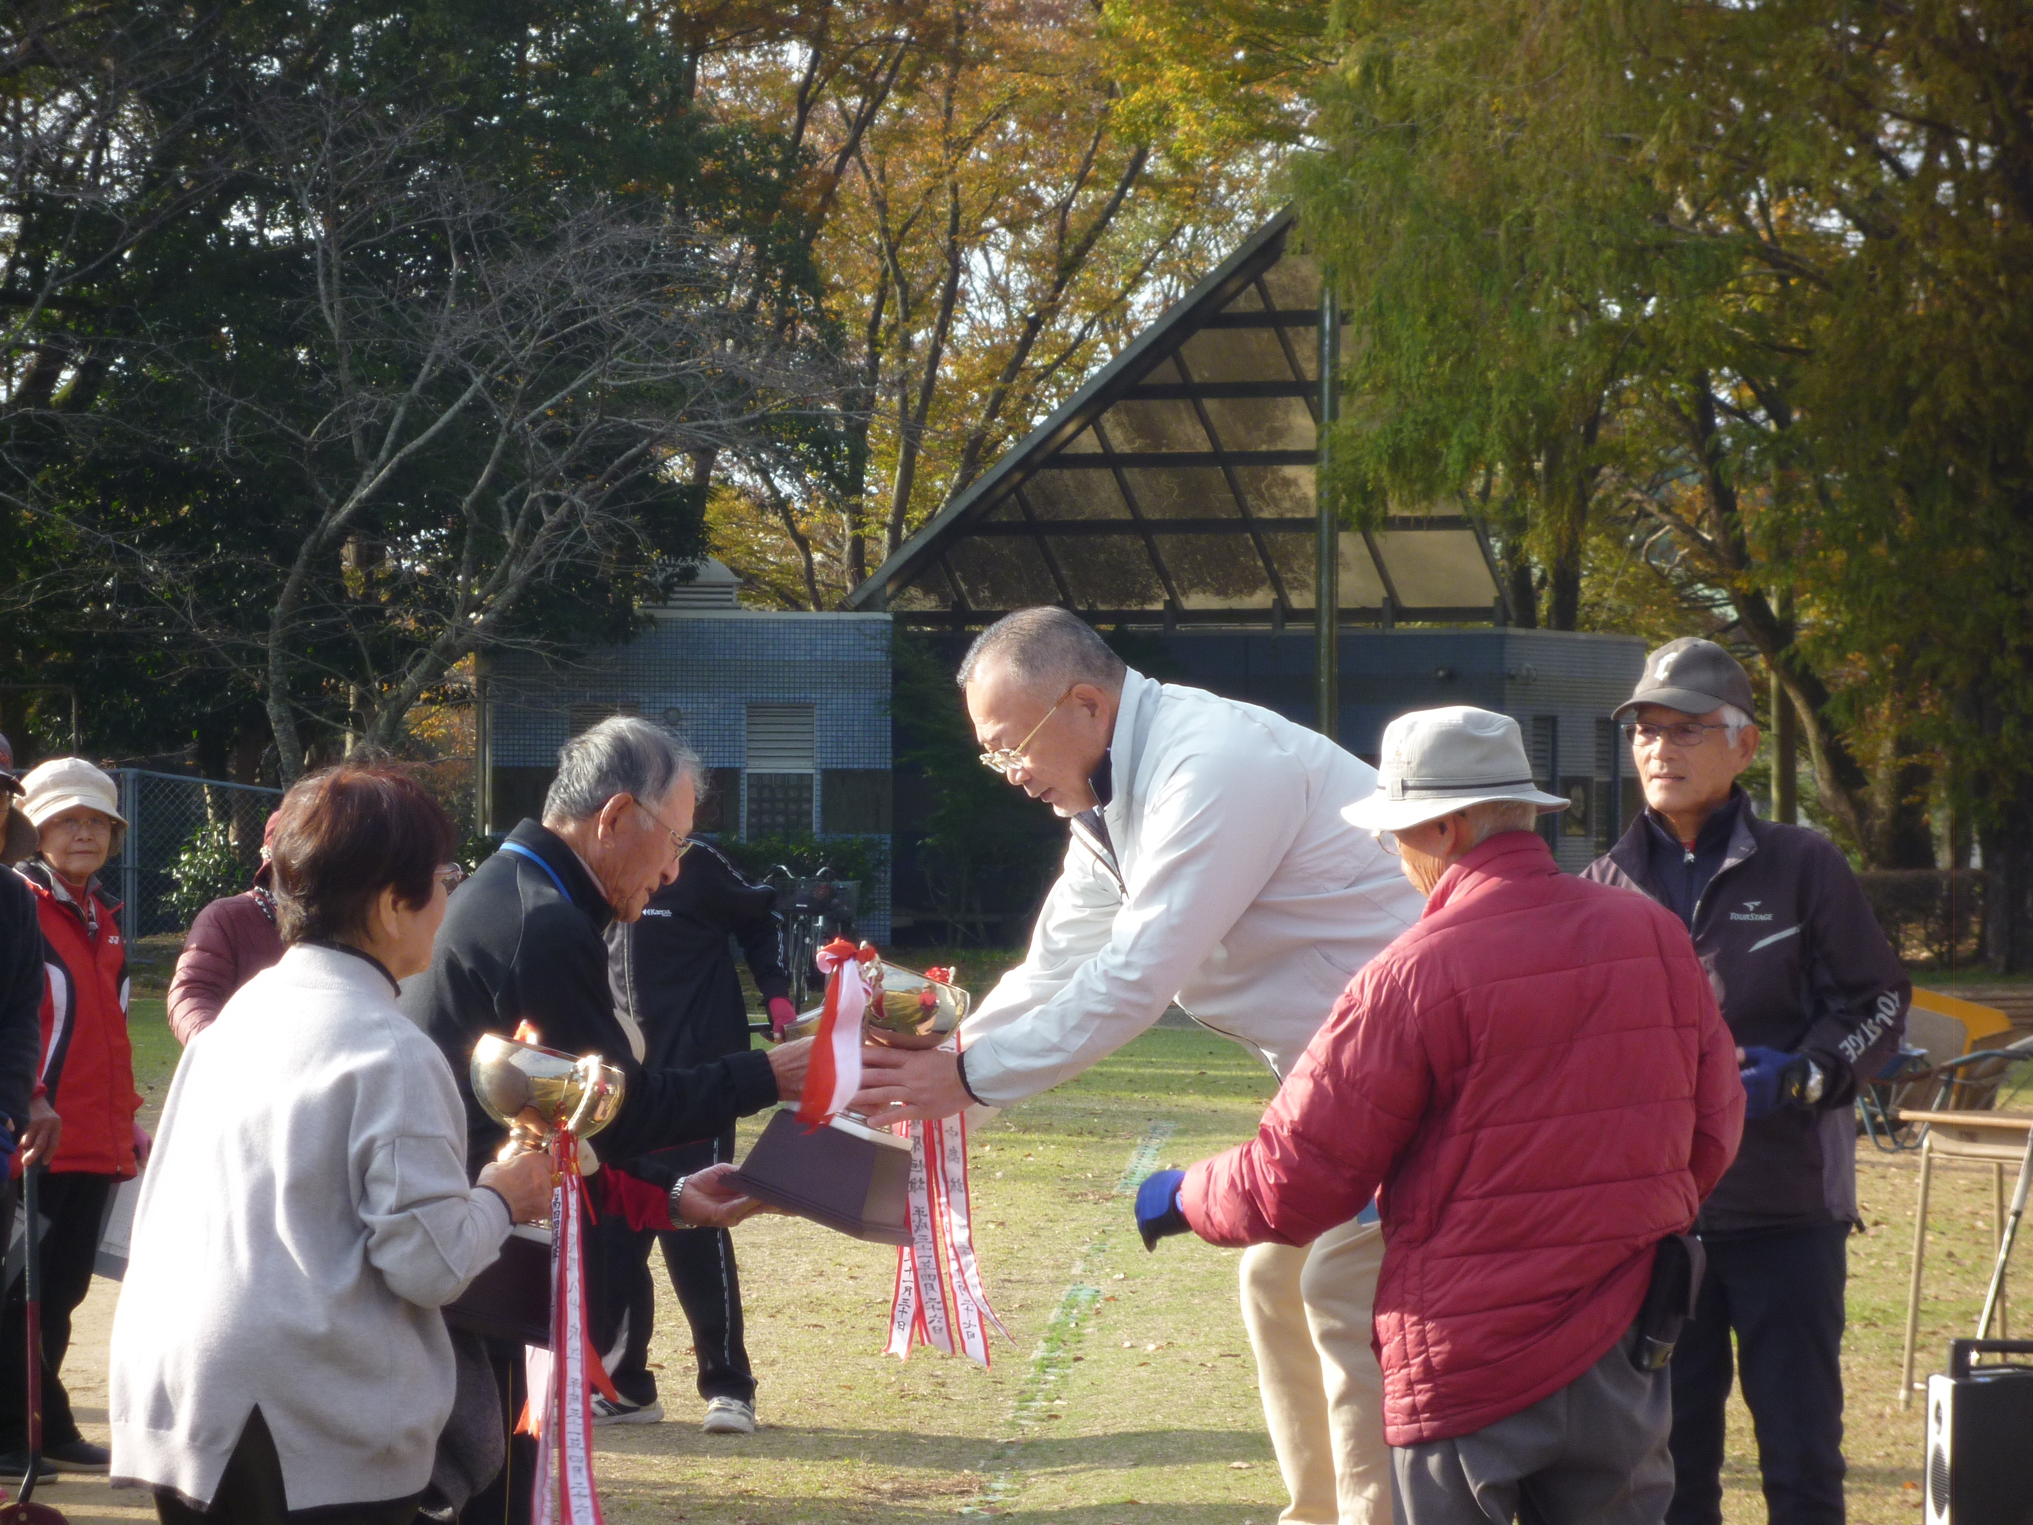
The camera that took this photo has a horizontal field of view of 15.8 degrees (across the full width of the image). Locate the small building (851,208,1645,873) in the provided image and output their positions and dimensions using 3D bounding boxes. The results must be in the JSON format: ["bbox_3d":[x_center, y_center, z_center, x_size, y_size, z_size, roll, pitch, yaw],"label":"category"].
[{"bbox_3d":[1.480,-1.750,73.300,7.300,6.950,7.300,0,0,27],"label":"small building"}]

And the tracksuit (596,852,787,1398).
[{"bbox_3d":[-0.810,0.815,16.600,0.530,1.285,0.340,0,0,37],"label":"tracksuit"}]

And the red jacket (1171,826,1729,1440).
[{"bbox_3d":[0.535,0.450,8.850,0.580,0.735,0.460,0,0,-30],"label":"red jacket"}]

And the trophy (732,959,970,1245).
[{"bbox_3d":[-0.188,0.390,8.800,0.190,0.310,0.210,22,4,19],"label":"trophy"}]

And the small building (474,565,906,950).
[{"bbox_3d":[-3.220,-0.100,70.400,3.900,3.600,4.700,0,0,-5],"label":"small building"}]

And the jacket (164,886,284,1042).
[{"bbox_3d":[-1.580,0.585,16.000,0.530,0.650,0.330,0,0,-9],"label":"jacket"}]

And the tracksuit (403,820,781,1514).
[{"bbox_3d":[-0.526,0.735,8.850,0.500,1.330,0.480,0,0,-18],"label":"tracksuit"}]

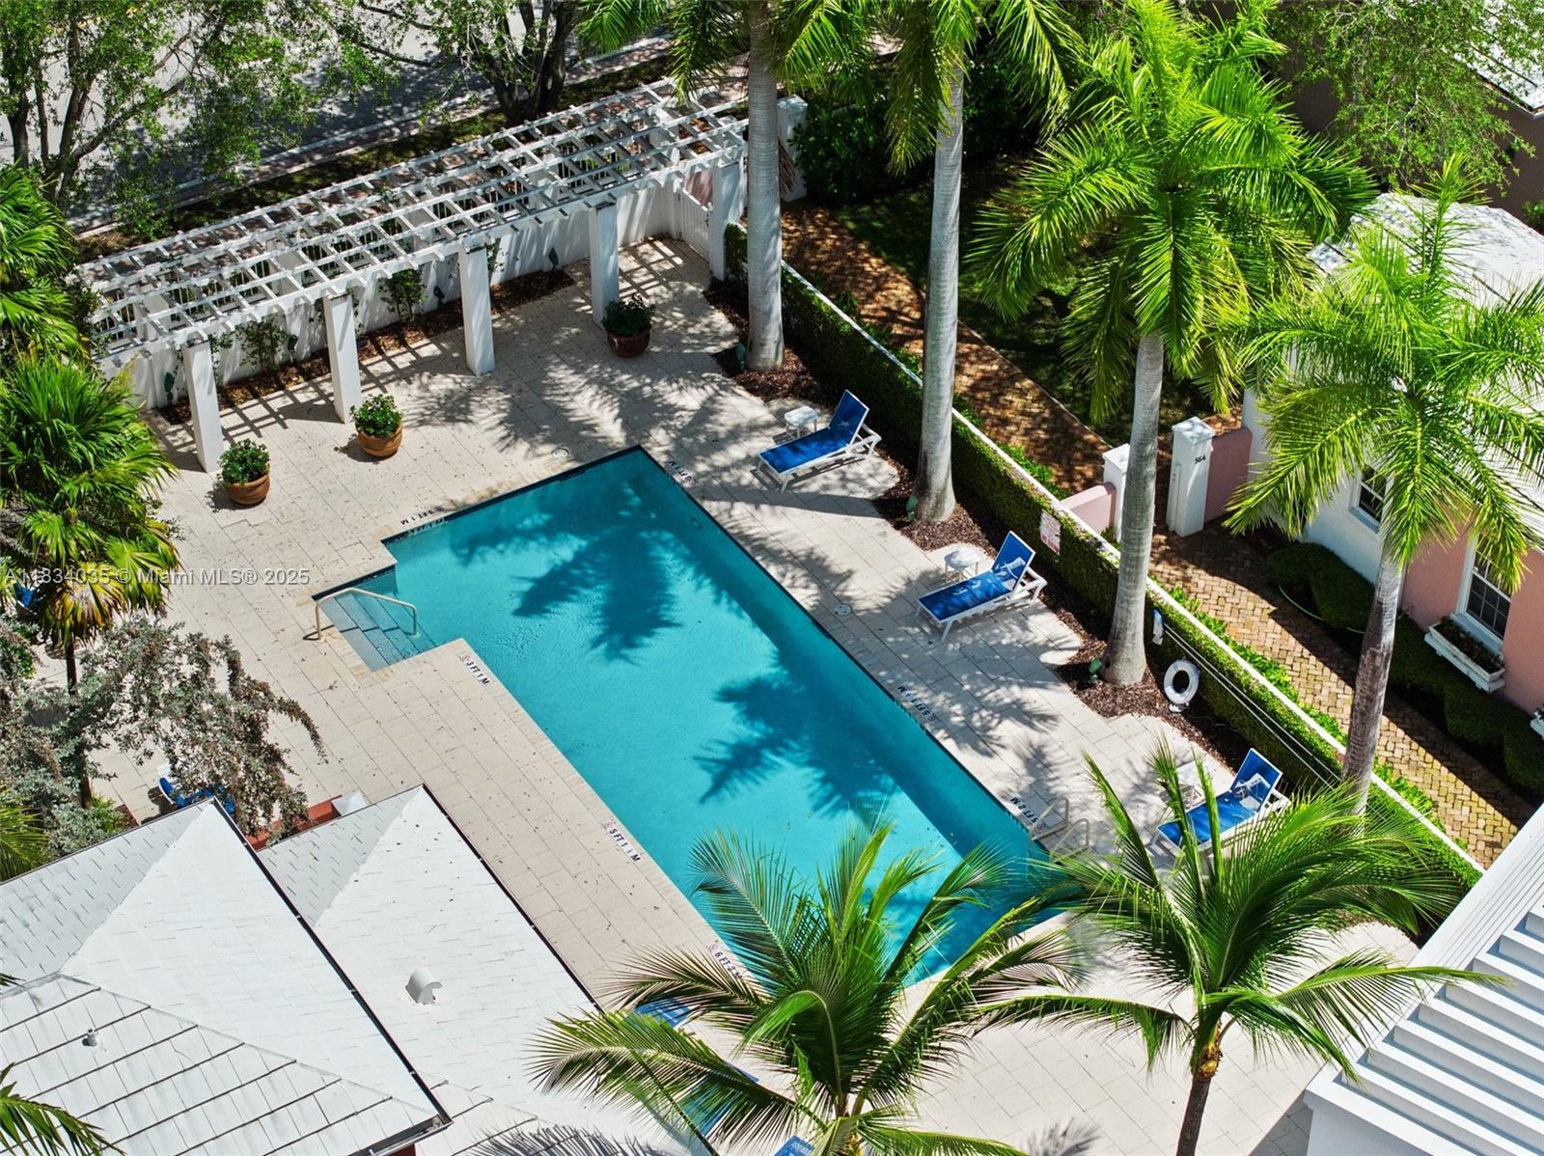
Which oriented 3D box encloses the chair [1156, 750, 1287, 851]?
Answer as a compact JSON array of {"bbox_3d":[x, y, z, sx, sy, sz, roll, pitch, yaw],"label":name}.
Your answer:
[{"bbox_3d":[6.097,3.098,42.182,1.900,0.920,0.710,-21,43,-24],"label":"chair"}]

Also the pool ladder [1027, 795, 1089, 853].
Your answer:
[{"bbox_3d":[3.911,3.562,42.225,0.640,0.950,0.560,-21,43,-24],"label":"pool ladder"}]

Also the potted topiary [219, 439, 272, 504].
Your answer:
[{"bbox_3d":[-8.154,-1.638,48.296,0.750,0.950,0.750,0,38,0],"label":"potted topiary"}]

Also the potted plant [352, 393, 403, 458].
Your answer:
[{"bbox_3d":[-6.181,-2.426,49.281,0.750,0.950,0.750,0,38,0],"label":"potted plant"}]

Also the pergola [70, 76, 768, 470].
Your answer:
[{"bbox_3d":[-5.737,-4.986,51.215,11.900,2.580,2.900,-22,43,-25],"label":"pergola"}]

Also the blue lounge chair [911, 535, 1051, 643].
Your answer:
[{"bbox_3d":[3.086,0.099,46.021,1.900,0.920,0.710,-21,43,-24],"label":"blue lounge chair"}]

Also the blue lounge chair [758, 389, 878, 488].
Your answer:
[{"bbox_3d":[0.734,-2.164,48.917,1.900,0.920,0.710,-21,43,-24],"label":"blue lounge chair"}]

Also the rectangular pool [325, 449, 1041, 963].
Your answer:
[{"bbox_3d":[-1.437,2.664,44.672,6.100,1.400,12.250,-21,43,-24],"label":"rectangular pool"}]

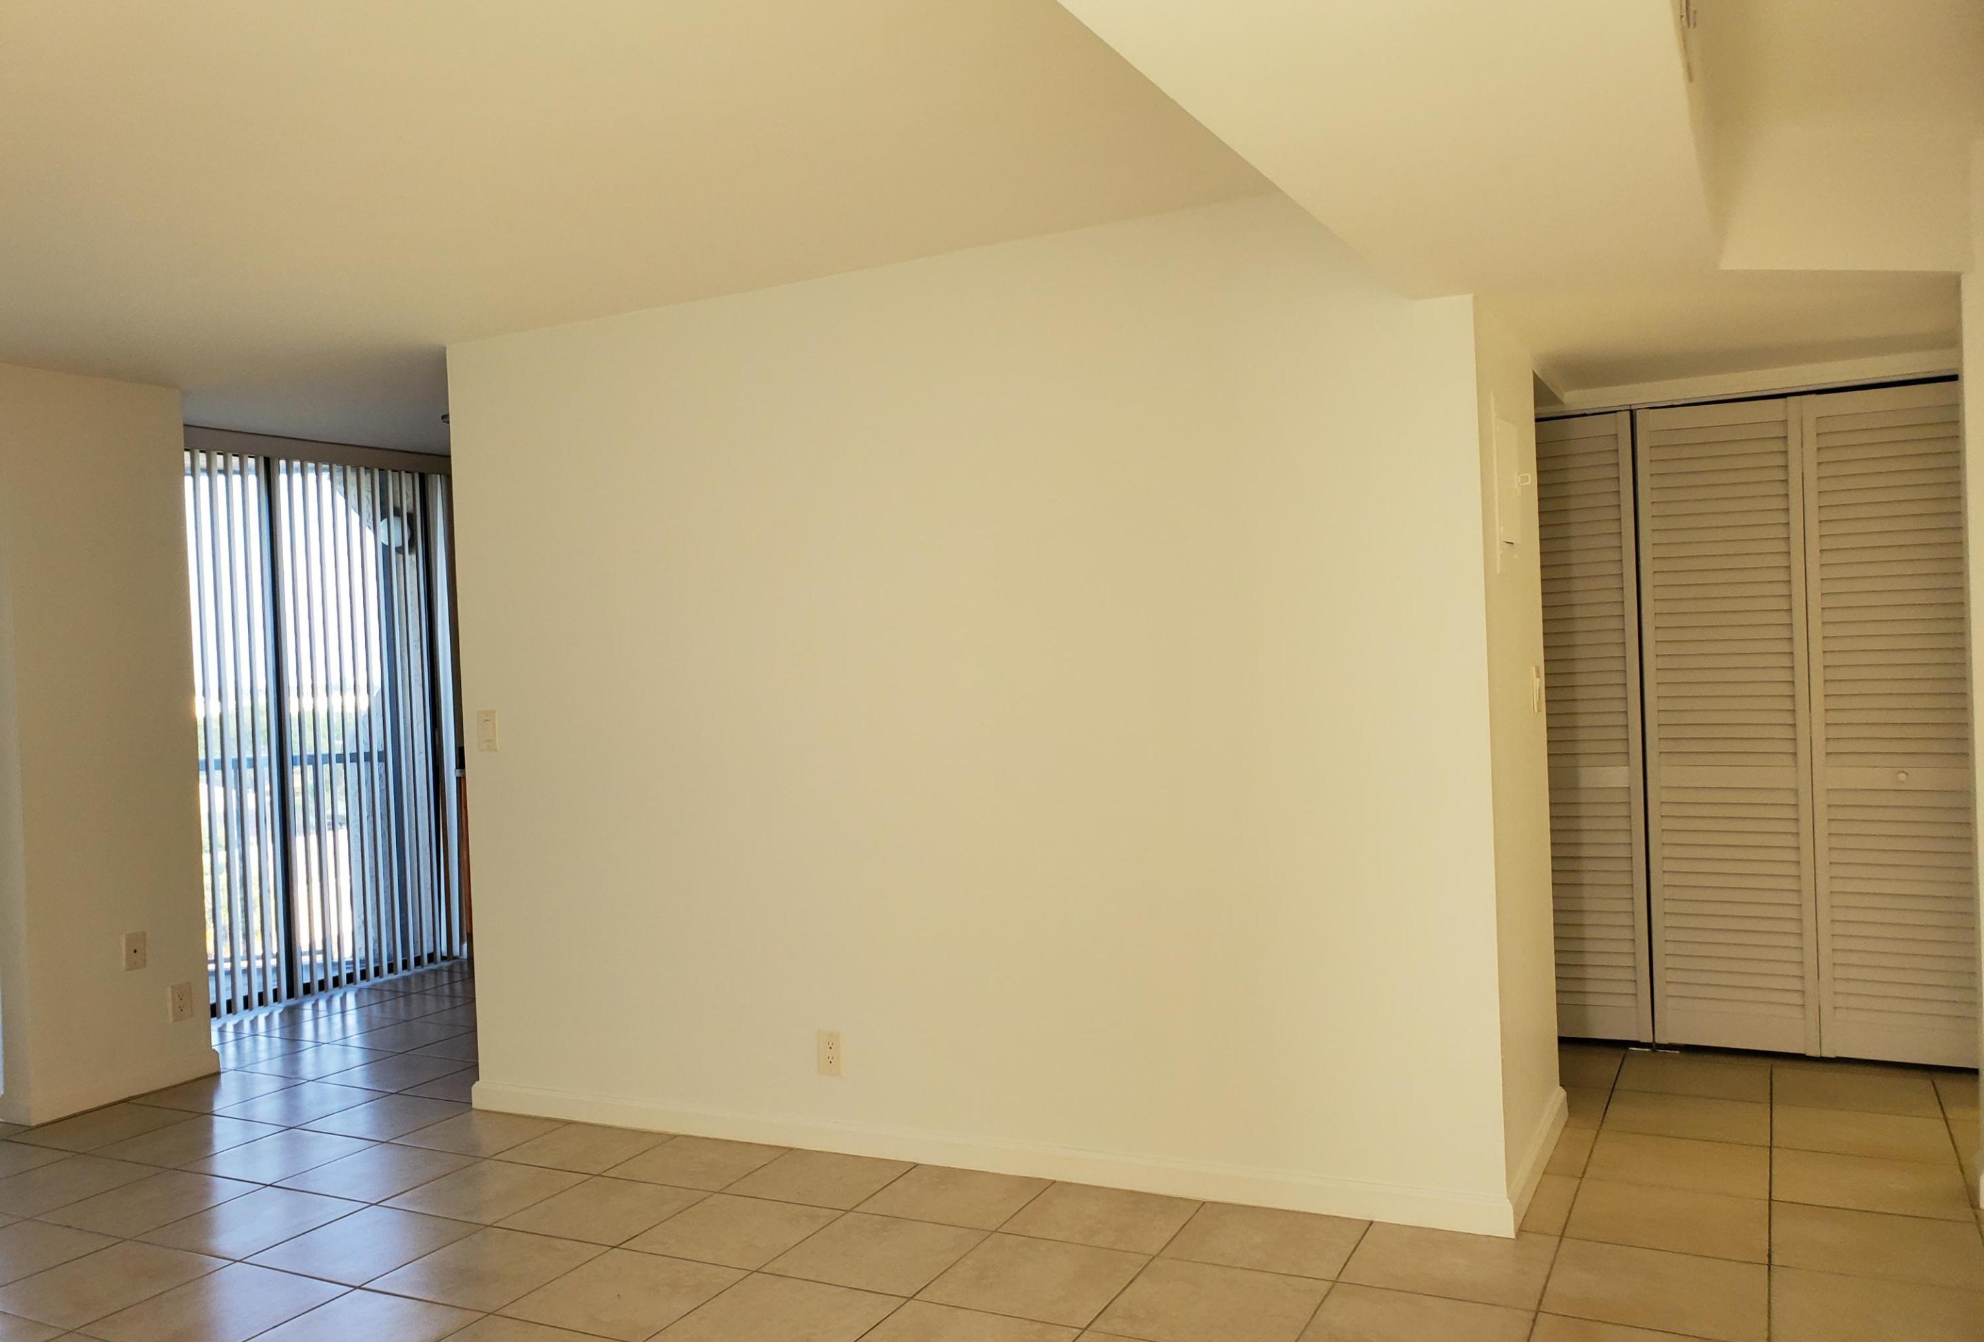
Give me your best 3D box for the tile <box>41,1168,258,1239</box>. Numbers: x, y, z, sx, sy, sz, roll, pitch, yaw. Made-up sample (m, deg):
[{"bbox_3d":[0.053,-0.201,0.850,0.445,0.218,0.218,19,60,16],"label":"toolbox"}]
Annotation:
[{"bbox_3d":[-2.259,1.436,4.013,0.402,0.012,0.402,-2,0,27],"label":"tile"}]

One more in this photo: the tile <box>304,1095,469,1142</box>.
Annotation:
[{"bbox_3d":[-1.889,1.407,4.688,0.403,0.010,0.403,-2,0,27],"label":"tile"}]

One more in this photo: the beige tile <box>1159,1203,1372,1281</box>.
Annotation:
[{"bbox_3d":[0.645,1.306,3.430,0.402,0.012,0.402,-2,0,27],"label":"beige tile"}]

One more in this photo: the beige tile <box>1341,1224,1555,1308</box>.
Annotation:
[{"bbox_3d":[1.014,1.301,3.273,0.407,0.011,0.395,-2,0,27],"label":"beige tile"}]

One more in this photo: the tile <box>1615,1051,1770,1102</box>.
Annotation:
[{"bbox_3d":[2.091,1.233,4.480,0.402,0.012,0.402,-2,0,27],"label":"tile"}]

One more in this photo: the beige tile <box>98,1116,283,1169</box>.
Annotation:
[{"bbox_3d":[-2.434,1.429,4.519,0.403,0.010,0.403,-2,0,27],"label":"beige tile"}]

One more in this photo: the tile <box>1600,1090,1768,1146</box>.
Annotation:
[{"bbox_3d":[1.920,1.235,4.111,0.400,0.010,0.392,-2,0,27],"label":"tile"}]

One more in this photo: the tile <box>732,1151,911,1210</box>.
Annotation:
[{"bbox_3d":[-0.447,1.342,3.929,0.400,0.010,0.356,-2,0,27],"label":"tile"}]

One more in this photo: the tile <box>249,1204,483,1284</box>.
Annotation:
[{"bbox_3d":[-1.524,1.399,3.629,0.403,0.010,0.403,-2,0,27],"label":"tile"}]

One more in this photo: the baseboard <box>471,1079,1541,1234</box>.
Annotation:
[{"bbox_3d":[-0.234,1.291,4.048,3.152,0.092,0.015,-2,0,26],"label":"baseboard"}]

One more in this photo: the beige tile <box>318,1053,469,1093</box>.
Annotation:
[{"bbox_3d":[-2.078,1.411,5.223,0.403,0.010,0.403,-2,0,27],"label":"beige tile"}]

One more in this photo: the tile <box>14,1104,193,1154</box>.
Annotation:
[{"bbox_3d":[-2.785,1.443,4.697,0.400,0.010,0.392,-2,0,27],"label":"tile"}]

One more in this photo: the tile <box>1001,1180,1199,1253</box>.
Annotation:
[{"bbox_3d":[0.276,1.332,3.636,0.407,0.011,0.375,-2,0,27],"label":"tile"}]

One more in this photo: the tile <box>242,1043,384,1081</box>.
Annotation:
[{"bbox_3d":[-2.438,1.424,5.410,0.400,0.010,0.392,-2,0,27],"label":"tile"}]

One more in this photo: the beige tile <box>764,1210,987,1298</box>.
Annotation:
[{"bbox_3d":[-0.262,1.336,3.417,0.400,0.010,0.392,-2,0,27],"label":"beige tile"}]

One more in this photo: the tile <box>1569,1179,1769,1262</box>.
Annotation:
[{"bbox_3d":[1.545,1.255,3.401,0.400,0.010,0.392,-2,0,27],"label":"tile"}]

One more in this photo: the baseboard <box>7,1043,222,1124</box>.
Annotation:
[{"bbox_3d":[-3.017,1.424,5.139,0.160,0.090,0.661,-2,0,27],"label":"baseboard"}]

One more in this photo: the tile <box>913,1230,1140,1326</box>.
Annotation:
[{"bbox_3d":[0.101,1.343,3.290,0.407,0.011,0.395,-2,0,27],"label":"tile"}]

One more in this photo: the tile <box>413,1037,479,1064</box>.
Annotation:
[{"bbox_3d":[-1.903,1.411,5.617,0.402,0.012,0.402,-2,0,27],"label":"tile"}]

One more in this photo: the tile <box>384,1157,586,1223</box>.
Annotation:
[{"bbox_3d":[-1.367,1.406,4.034,0.407,0.011,0.395,-2,0,27],"label":"tile"}]

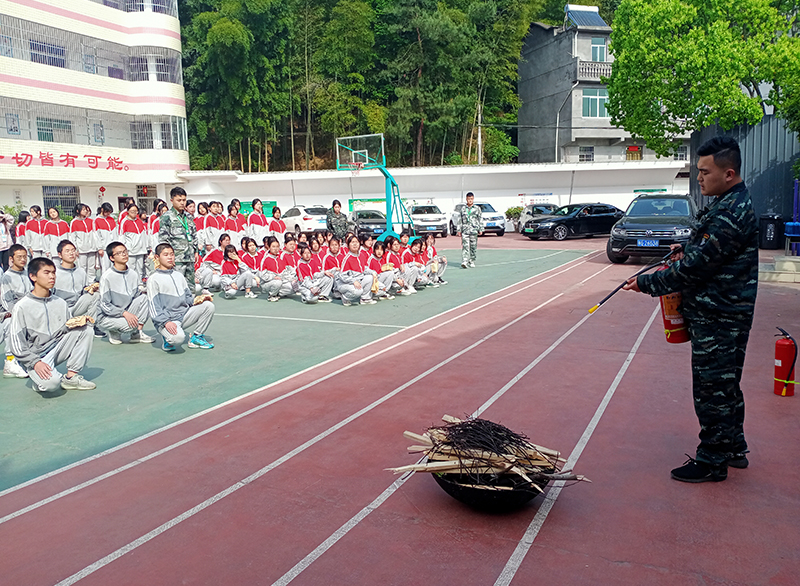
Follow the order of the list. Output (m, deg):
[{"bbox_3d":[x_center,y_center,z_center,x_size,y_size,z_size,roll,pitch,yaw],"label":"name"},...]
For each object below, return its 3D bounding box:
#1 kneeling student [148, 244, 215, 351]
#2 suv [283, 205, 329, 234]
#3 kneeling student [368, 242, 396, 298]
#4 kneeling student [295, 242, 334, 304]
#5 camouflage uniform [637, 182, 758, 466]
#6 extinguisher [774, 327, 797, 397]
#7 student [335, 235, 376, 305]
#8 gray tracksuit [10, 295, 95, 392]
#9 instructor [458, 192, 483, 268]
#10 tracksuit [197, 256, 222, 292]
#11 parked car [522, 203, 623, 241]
[{"bbox_3d":[-2.376,0.011,7.029,0.700,1.110,0.540,4,9,33],"label":"kneeling student"},{"bbox_3d":[-4.822,-3.605,33.021,1.860,1.690,4.600,-5,8,-27],"label":"suv"},{"bbox_3d":[-0.299,-0.381,10.535,0.450,0.900,0.620,-7,9,-38],"label":"kneeling student"},{"bbox_3d":[-1.342,-0.325,10.140,0.670,0.930,0.500,5,10,41],"label":"kneeling student"},{"bbox_3d":[1.558,0.129,3.400,0.610,1.460,0.530,1,8,18],"label":"camouflage uniform"},{"bbox_3d":[2.846,0.496,4.780,0.170,0.500,0.160,5,10,40],"label":"extinguisher"},{"bbox_3d":[-0.677,-0.354,9.950,0.540,1.020,0.620,-8,10,-40],"label":"student"},{"bbox_3d":[-2.943,0.358,5.430,0.660,0.800,0.510,2,8,22],"label":"gray tracksuit"},{"bbox_3d":[1.718,-1.531,15.700,0.600,1.770,0.420,-1,7,3],"label":"instructor"},{"bbox_3d":[-3.356,-0.298,11.400,0.470,0.620,0.400,5,10,41],"label":"tracksuit"},{"bbox_3d":[7.733,-3.088,28.056,5.050,1.490,1.870,-5,8,-27],"label":"parked car"}]

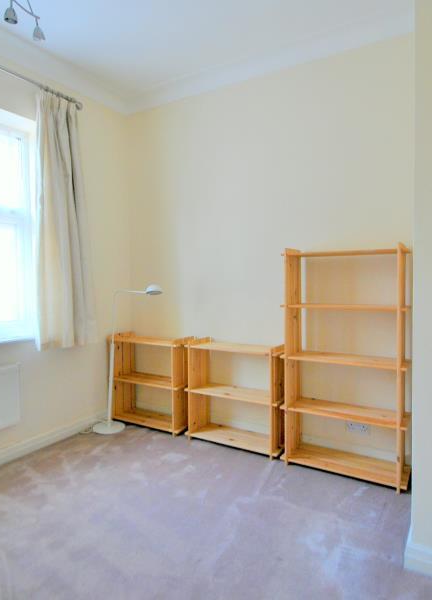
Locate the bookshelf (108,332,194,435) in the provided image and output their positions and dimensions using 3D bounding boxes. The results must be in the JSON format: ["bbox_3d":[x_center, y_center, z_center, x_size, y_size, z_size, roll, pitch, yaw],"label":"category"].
[{"bbox_3d":[-0.552,0.686,3.169,0.756,0.752,0.262,1,3,31],"label":"bookshelf"}]

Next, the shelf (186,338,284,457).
[{"bbox_3d":[0.147,0.696,2.767,0.754,0.752,0.262,1,3,31],"label":"shelf"}]

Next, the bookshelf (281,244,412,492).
[{"bbox_3d":[0.798,0.378,2.336,0.737,1.408,0.262,1,3,31],"label":"bookshelf"}]

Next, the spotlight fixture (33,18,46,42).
[{"bbox_3d":[-0.996,-1.511,2.100,0.065,0.115,0.065,1,3,31],"label":"spotlight fixture"}]

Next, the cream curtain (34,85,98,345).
[{"bbox_3d":[-1.109,-0.554,2.798,0.113,1.818,0.470,1,3,31],"label":"cream curtain"}]

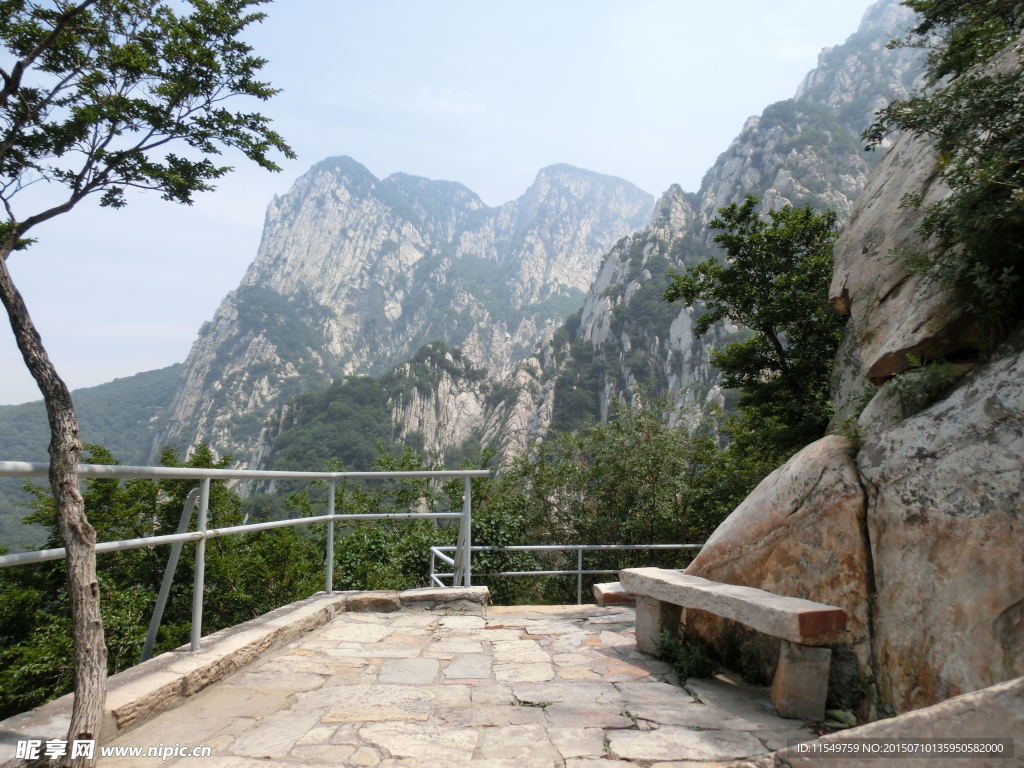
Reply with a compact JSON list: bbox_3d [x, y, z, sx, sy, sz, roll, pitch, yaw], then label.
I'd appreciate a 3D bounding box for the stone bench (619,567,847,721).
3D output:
[{"bbox_3d":[1.230,1.503,4.299,0.299,0.529,1.792,3,-9,-20],"label":"stone bench"}]

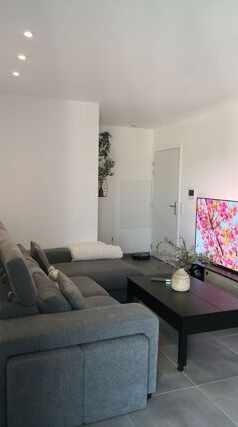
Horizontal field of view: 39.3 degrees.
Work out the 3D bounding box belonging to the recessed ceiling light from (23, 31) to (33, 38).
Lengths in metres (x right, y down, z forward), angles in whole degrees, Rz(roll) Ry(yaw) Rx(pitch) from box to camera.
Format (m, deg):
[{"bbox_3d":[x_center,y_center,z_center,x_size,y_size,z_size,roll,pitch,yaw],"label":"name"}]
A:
[{"bbox_3d":[-0.684,-1.356,2.518,0.083,0.030,0.083,-1,5,-21],"label":"recessed ceiling light"}]

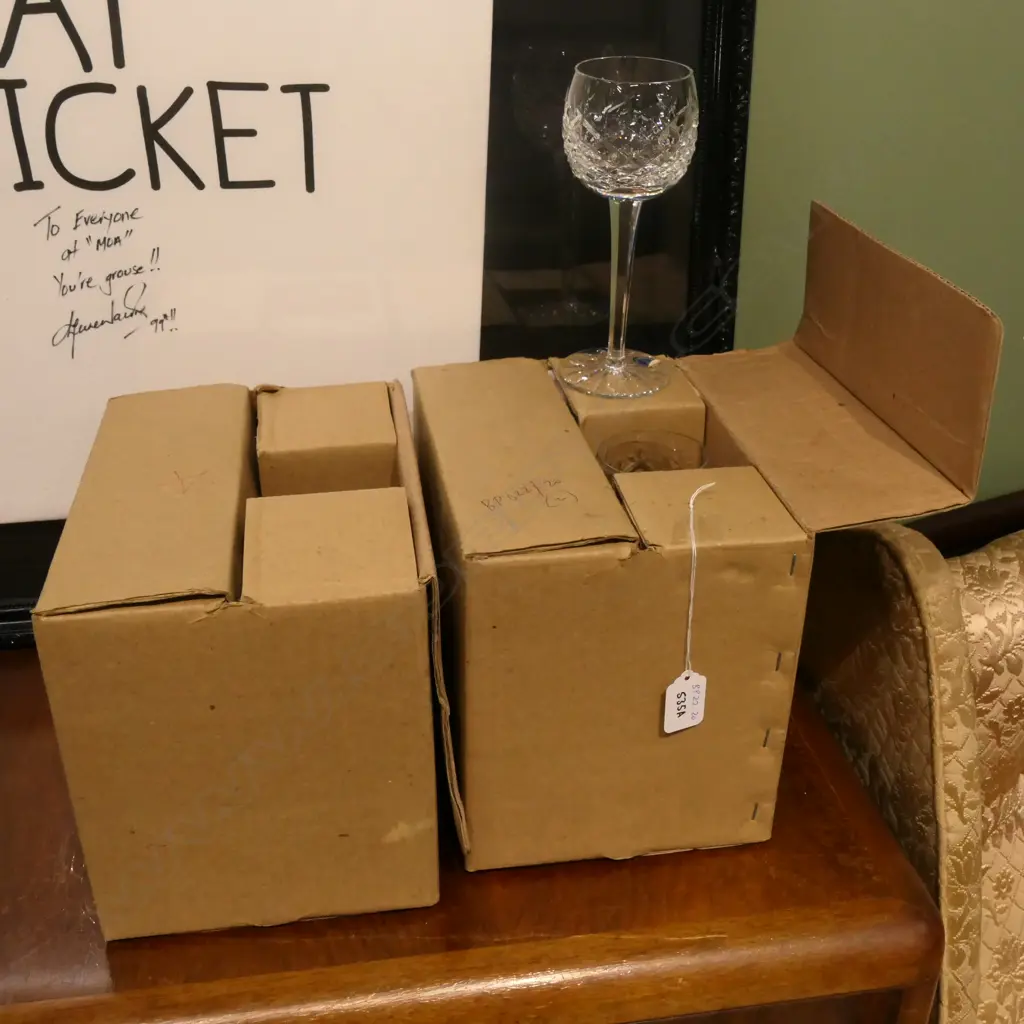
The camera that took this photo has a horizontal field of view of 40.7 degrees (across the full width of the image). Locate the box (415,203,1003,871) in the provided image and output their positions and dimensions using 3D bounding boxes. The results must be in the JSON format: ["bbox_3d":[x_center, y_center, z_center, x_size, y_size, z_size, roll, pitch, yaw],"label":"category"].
[{"bbox_3d":[0.086,-0.002,0.836,0.265,0.309,0.257,-4,28,-8],"label":"box"}]

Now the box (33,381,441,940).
[{"bbox_3d":[-0.142,0.071,0.807,0.187,0.205,0.257,-3,28,-7],"label":"box"}]

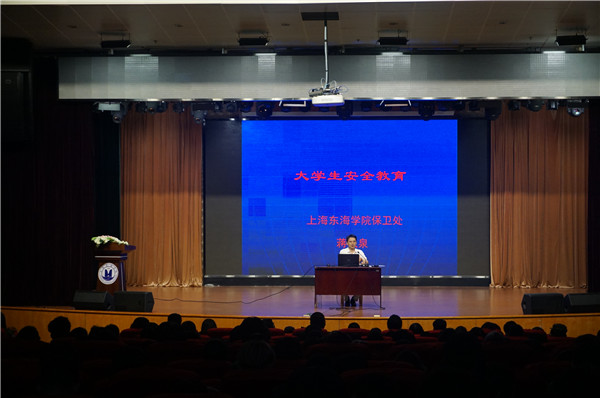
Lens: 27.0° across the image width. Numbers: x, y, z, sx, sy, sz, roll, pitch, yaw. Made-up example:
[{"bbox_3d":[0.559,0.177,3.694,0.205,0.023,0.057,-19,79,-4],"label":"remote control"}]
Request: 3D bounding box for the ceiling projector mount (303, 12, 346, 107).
[{"bbox_3d":[0.392,-2.226,20.200,0.680,1.470,0.580,0,0,3],"label":"ceiling projector mount"}]

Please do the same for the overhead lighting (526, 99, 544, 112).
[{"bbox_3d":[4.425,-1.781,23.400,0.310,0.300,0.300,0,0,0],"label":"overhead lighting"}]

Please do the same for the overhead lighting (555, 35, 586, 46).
[{"bbox_3d":[4.492,-2.639,20.700,0.500,0.220,0.280,0,0,0],"label":"overhead lighting"}]

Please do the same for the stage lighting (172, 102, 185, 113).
[{"bbox_3d":[-2.385,-1.833,24.600,0.230,0.270,0.270,0,0,3],"label":"stage lighting"}]

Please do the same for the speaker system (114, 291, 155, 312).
[{"bbox_3d":[-2.965,1.830,22.303,0.600,0.335,0.420,0,0,15],"label":"speaker system"}]

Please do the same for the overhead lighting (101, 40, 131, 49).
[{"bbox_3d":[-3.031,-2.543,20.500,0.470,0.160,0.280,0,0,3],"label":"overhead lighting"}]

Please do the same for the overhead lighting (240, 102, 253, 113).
[{"bbox_3d":[-1.017,-1.778,23.728,0.230,0.270,0.250,0,0,3],"label":"overhead lighting"}]

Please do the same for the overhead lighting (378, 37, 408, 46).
[{"bbox_3d":[1.582,-2.654,21.000,0.500,0.160,0.250,0,0,3],"label":"overhead lighting"}]

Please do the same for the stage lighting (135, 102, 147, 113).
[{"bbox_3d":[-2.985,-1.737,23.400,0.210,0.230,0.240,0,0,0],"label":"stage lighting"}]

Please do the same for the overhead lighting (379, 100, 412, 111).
[{"bbox_3d":[1.766,-1.811,23.200,0.560,0.220,0.280,0,0,0],"label":"overhead lighting"}]

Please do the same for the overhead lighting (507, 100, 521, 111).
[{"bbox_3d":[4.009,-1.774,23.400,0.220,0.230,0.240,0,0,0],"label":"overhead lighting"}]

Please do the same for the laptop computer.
[{"bbox_3d":[0.909,1.133,23.100,0.380,0.240,0.300,0,0,0],"label":"laptop computer"}]

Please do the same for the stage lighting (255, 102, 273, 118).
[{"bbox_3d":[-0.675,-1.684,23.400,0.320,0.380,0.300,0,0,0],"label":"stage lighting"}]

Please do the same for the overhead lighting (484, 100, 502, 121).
[{"bbox_3d":[3.633,-1.680,23.429,0.330,0.410,0.320,0,0,3],"label":"overhead lighting"}]

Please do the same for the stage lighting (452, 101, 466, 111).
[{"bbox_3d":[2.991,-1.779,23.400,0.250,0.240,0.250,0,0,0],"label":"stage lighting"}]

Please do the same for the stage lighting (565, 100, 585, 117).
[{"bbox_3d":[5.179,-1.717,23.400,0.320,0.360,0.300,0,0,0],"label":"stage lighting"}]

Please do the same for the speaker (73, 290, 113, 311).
[{"bbox_3d":[-3.747,1.831,22.710,0.600,0.340,0.430,0,0,12],"label":"speaker"}]

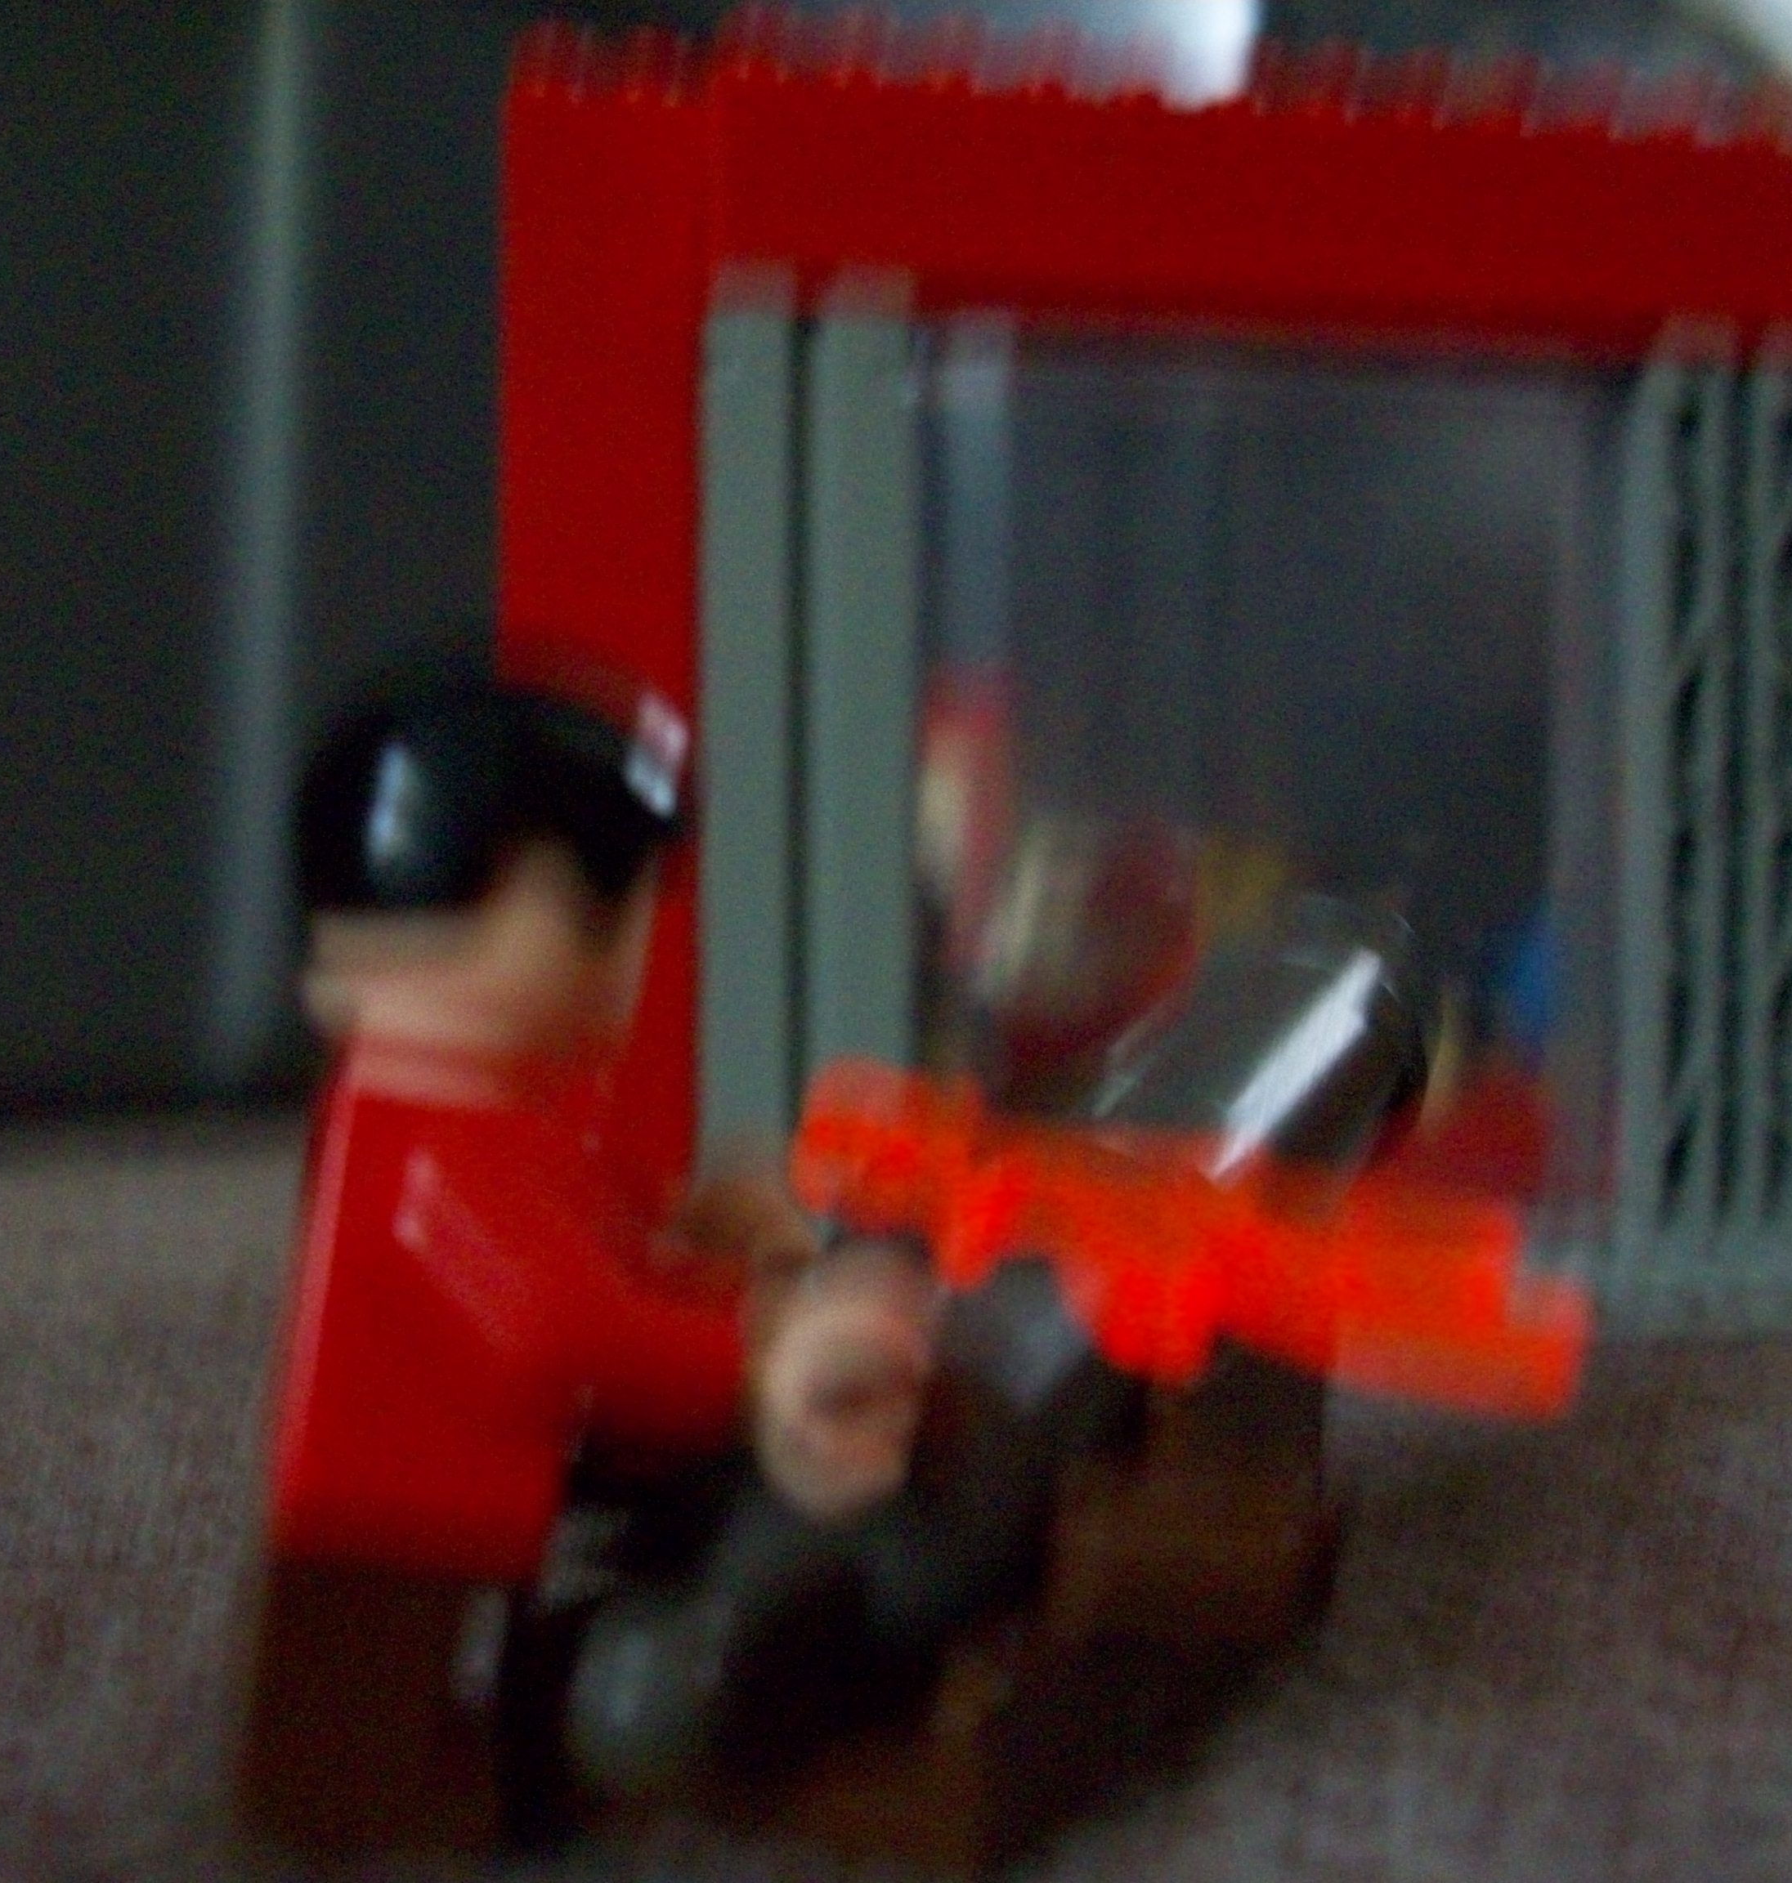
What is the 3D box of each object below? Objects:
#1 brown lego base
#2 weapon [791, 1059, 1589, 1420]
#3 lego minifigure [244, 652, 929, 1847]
[{"bbox_3d":[-0.003,0.020,0.079,0.029,0.011,0.021,0,1,0],"label":"brown lego base"},{"bbox_3d":[0.009,0.009,0.079,0.024,0.007,0.005,16,-2,-12],"label":"weapon"},{"bbox_3d":[-0.010,0.008,0.078,0.018,0.034,0.021,4,0,-17],"label":"lego minifigure"}]

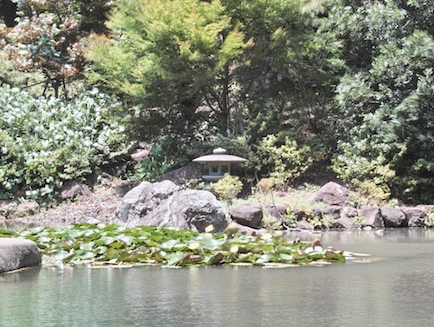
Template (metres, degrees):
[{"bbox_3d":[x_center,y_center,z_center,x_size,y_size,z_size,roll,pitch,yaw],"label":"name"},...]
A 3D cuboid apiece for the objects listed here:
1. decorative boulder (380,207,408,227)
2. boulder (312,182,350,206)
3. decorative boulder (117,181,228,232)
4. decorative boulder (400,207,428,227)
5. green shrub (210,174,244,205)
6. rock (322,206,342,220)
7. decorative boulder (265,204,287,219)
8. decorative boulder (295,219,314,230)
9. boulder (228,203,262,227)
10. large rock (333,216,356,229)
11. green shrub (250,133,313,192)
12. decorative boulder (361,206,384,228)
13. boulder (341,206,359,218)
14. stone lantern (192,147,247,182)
[{"bbox_3d":[3.315,1.010,20.200,0.488,0.385,0.420,0,1,0],"label":"decorative boulder"},{"bbox_3d":[2.353,0.643,22.300,0.829,0.483,0.620,0,1,0],"label":"boulder"},{"bbox_3d":[-0.864,0.844,21.000,2.255,1.005,1.600,0,1,0],"label":"decorative boulder"},{"bbox_3d":[3.728,1.010,20.300,0.491,0.377,0.420,0,1,0],"label":"decorative boulder"},{"bbox_3d":[0.193,0.529,21.900,0.652,0.593,0.600,0,1,0],"label":"green shrub"},{"bbox_3d":[2.181,0.948,20.400,0.398,0.266,0.320,0,1,0],"label":"rock"},{"bbox_3d":[1.189,0.960,21.500,0.400,0.271,0.360,0,1,0],"label":"decorative boulder"},{"bbox_3d":[1.636,1.139,20.000,0.353,0.214,0.280,0,1,0],"label":"decorative boulder"},{"bbox_3d":[0.579,1.040,21.300,0.683,0.480,0.520,0,1,0],"label":"boulder"},{"bbox_3d":[2.513,1.163,21.200,0.473,0.229,0.360,0,1,0],"label":"large rock"},{"bbox_3d":[1.357,-0.021,22.200,1.311,1.156,1.150,0,1,0],"label":"green shrub"},{"bbox_3d":[3.072,1.067,21.250,0.474,0.422,0.430,0,1,0],"label":"decorative boulder"},{"bbox_3d":[2.530,0.934,20.500,0.334,0.229,0.280,0,1,0],"label":"boulder"},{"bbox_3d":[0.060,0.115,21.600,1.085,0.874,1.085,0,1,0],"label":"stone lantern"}]

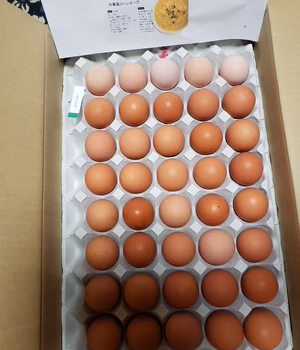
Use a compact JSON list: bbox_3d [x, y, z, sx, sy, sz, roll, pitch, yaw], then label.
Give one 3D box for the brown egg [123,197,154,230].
[{"bbox_3d":[-0.015,0.052,0.408,0.043,0.055,0.043,-4,79,3],"label":"brown egg"}]

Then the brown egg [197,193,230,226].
[{"bbox_3d":[0.084,0.046,0.403,0.043,0.055,0.043,-4,79,3],"label":"brown egg"}]

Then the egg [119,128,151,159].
[{"bbox_3d":[-0.021,-0.045,0.428,0.043,0.056,0.043,-4,79,3],"label":"egg"}]

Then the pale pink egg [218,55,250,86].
[{"bbox_3d":[0.122,-0.151,0.437,0.041,0.053,0.041,-4,79,4],"label":"pale pink egg"}]

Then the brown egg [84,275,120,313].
[{"bbox_3d":[-0.061,0.154,0.393,0.043,0.057,0.043,-4,79,4],"label":"brown egg"}]

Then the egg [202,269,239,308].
[{"bbox_3d":[0.088,0.142,0.381,0.044,0.057,0.044,-4,78,3],"label":"egg"}]

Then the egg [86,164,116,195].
[{"bbox_3d":[-0.067,0.006,0.418,0.043,0.056,0.043,-4,78,3],"label":"egg"}]

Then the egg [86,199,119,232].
[{"bbox_3d":[-0.065,0.055,0.412,0.043,0.056,0.043,-4,79,4],"label":"egg"}]

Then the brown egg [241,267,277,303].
[{"bbox_3d":[0.138,0.138,0.380,0.043,0.056,0.043,-4,79,4],"label":"brown egg"}]

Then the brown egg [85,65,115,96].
[{"bbox_3d":[-0.073,-0.139,0.447,0.042,0.054,0.042,-4,78,3],"label":"brown egg"}]

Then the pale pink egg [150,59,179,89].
[{"bbox_3d":[0.022,-0.150,0.446,0.042,0.054,0.042,-4,79,3],"label":"pale pink egg"}]

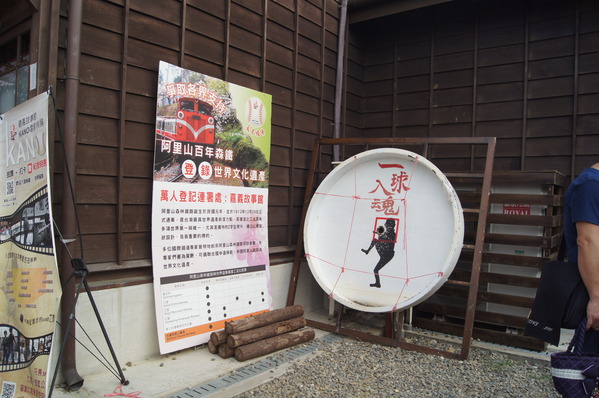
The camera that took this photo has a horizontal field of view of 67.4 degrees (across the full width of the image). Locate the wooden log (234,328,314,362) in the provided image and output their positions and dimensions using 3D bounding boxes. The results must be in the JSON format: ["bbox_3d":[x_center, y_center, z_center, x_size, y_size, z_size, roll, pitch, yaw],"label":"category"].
[{"bbox_3d":[-0.163,1.097,3.401,0.102,0.102,0.737,3,1,44],"label":"wooden log"}]

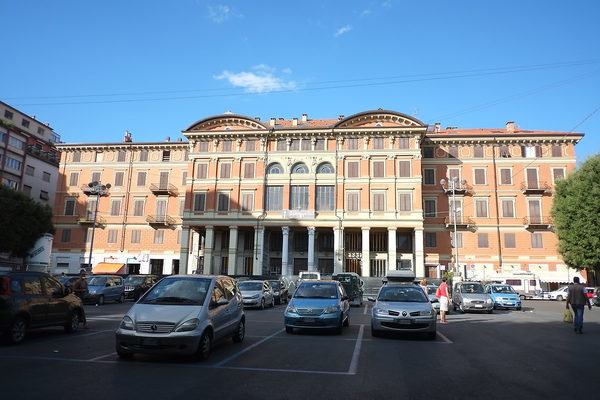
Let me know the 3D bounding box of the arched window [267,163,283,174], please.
[{"bbox_3d":[-3.176,-4.046,58.206,2.432,1.580,0.400,0,-10,6],"label":"arched window"}]

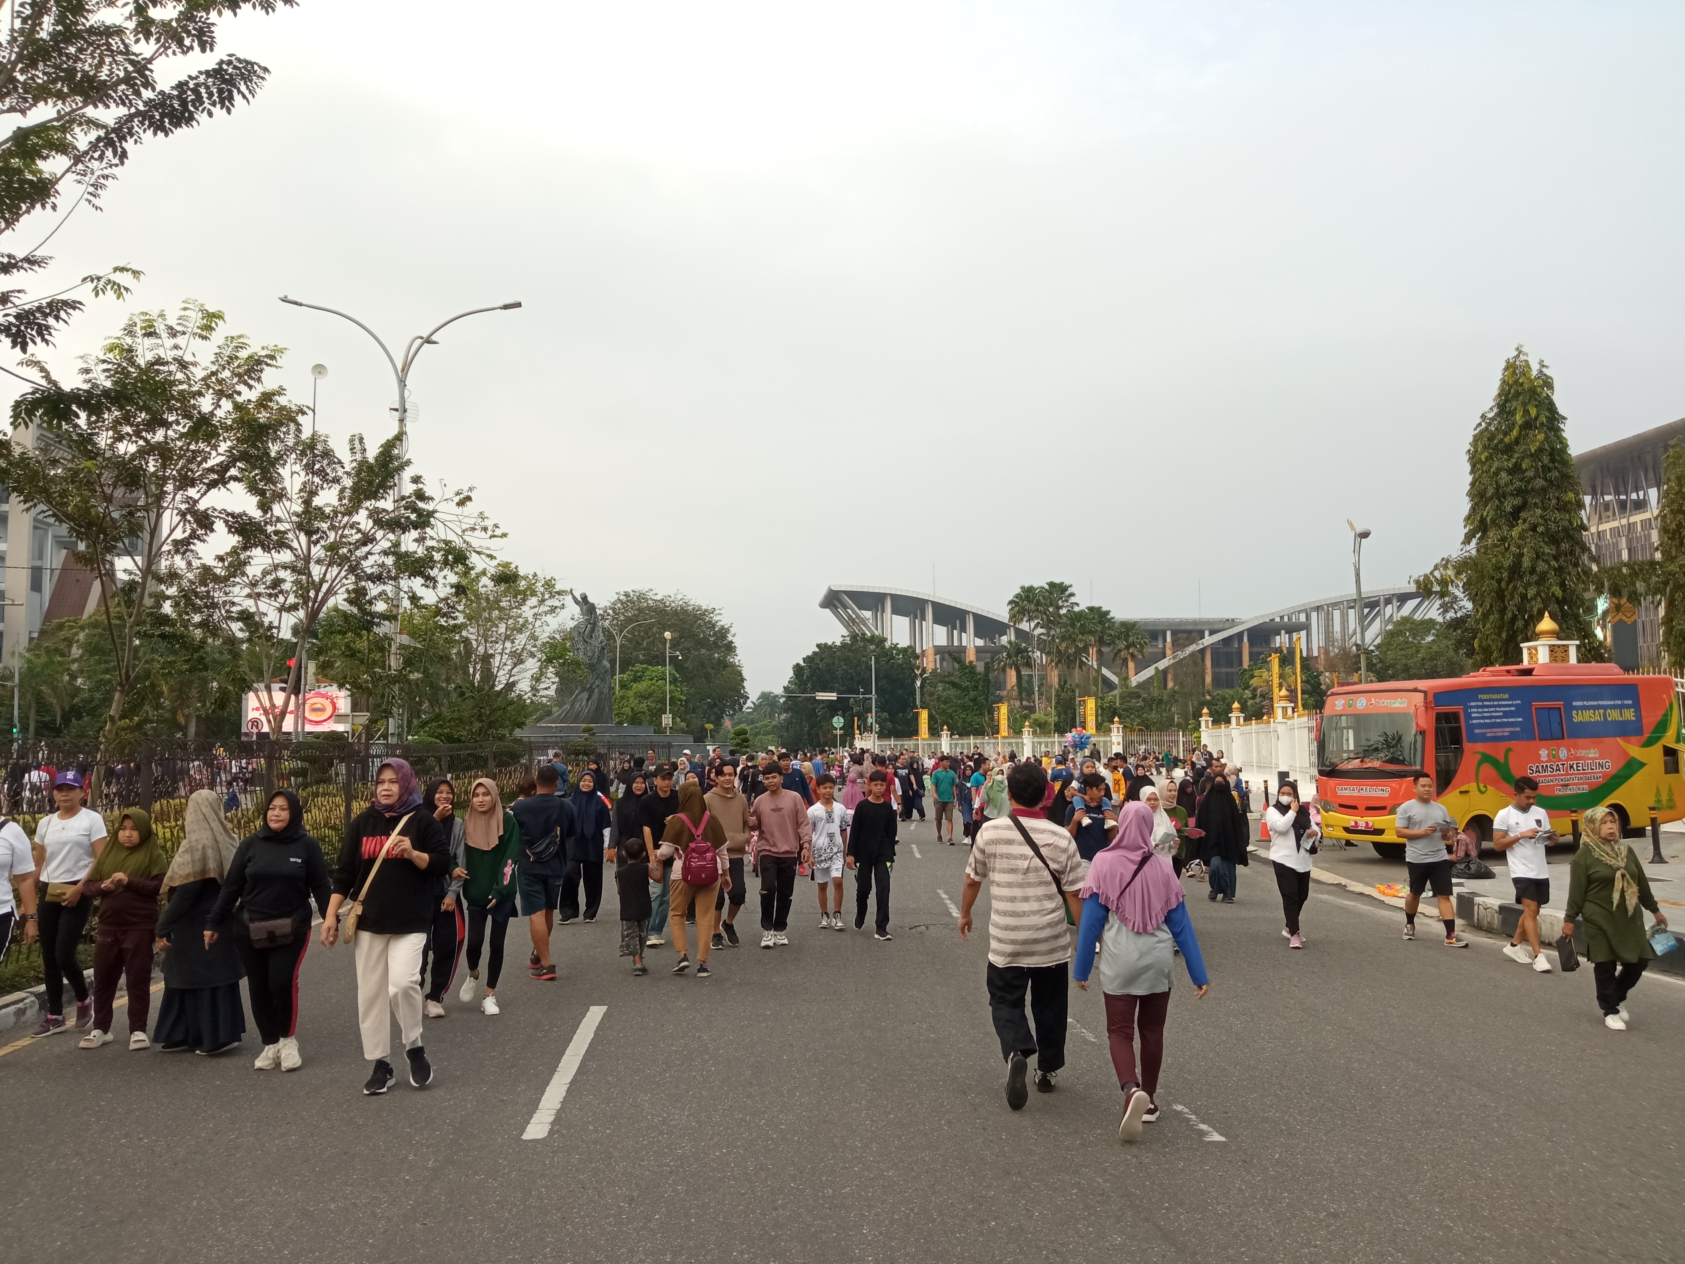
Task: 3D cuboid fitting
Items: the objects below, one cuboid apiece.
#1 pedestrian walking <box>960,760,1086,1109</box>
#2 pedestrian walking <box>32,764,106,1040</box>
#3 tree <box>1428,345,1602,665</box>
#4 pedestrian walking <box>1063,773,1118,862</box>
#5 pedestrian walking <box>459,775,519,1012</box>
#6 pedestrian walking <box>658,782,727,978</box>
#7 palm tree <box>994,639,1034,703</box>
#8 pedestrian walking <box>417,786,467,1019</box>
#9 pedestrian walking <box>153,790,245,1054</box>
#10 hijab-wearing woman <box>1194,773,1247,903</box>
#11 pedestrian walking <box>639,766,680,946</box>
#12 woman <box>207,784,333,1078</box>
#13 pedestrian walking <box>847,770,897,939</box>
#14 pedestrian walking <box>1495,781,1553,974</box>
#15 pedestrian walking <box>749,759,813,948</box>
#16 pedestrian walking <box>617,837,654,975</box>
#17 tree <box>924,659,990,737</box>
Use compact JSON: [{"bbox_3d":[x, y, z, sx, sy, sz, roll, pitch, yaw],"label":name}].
[{"bbox_3d":[0.912,1.501,6.668,0.620,1.672,0.520,-1,-5,3],"label":"pedestrian walking"},{"bbox_3d":[-4.812,1.670,8.178,0.470,1.610,0.460,0,-5,-1],"label":"pedestrian walking"},{"bbox_3d":[18.295,-1.473,35.776,4.500,12.800,4.400,0,-5,0],"label":"tree"},{"bbox_3d":[2.206,2.037,11.625,0.500,1.590,0.360,0,-5,-6],"label":"pedestrian walking"},{"bbox_3d":[-2.413,1.783,8.971,0.420,1.571,0.480,0,-5,-5],"label":"pedestrian walking"},{"bbox_3d":[-1.183,1.937,10.409,0.530,1.497,0.420,-1,-5,3],"label":"pedestrian walking"},{"bbox_3d":[16.026,6.631,121.890,3.900,11.961,3.900,0,-5,0],"label":"palm tree"},{"bbox_3d":[-2.665,1.751,8.709,0.440,1.548,0.380,0,-5,-7],"label":"pedestrian walking"},{"bbox_3d":[-3.823,1.716,7.887,0.500,1.518,0.500,-3,-6,25],"label":"pedestrian walking"},{"bbox_3d":[4.605,2.499,15.992,0.580,1.546,0.420,-1,-5,8],"label":"hijab-wearing woman"},{"bbox_3d":[-1.664,2.041,12.142,0.470,1.629,0.420,1,-5,-8],"label":"pedestrian walking"},{"bbox_3d":[-3.236,1.667,7.470,0.620,1.536,0.420,0,-5,0],"label":"woman"},{"bbox_3d":[0.273,2.049,12.130,0.460,1.538,0.400,0,-5,1],"label":"pedestrian walking"},{"bbox_3d":[5.922,2.092,11.426,0.520,1.656,0.520,1,-5,-9],"label":"pedestrian walking"},{"bbox_3d":[-0.562,2.006,11.953,0.550,1.658,0.420,0,-5,0],"label":"pedestrian walking"},{"bbox_3d":[-1.628,2.159,10.388,0.340,1.051,0.300,-1,-5,5],"label":"pedestrian walking"},{"bbox_3d":[10.208,7.230,115.814,6.000,9.726,6.000,0,-5,0],"label":"tree"}]

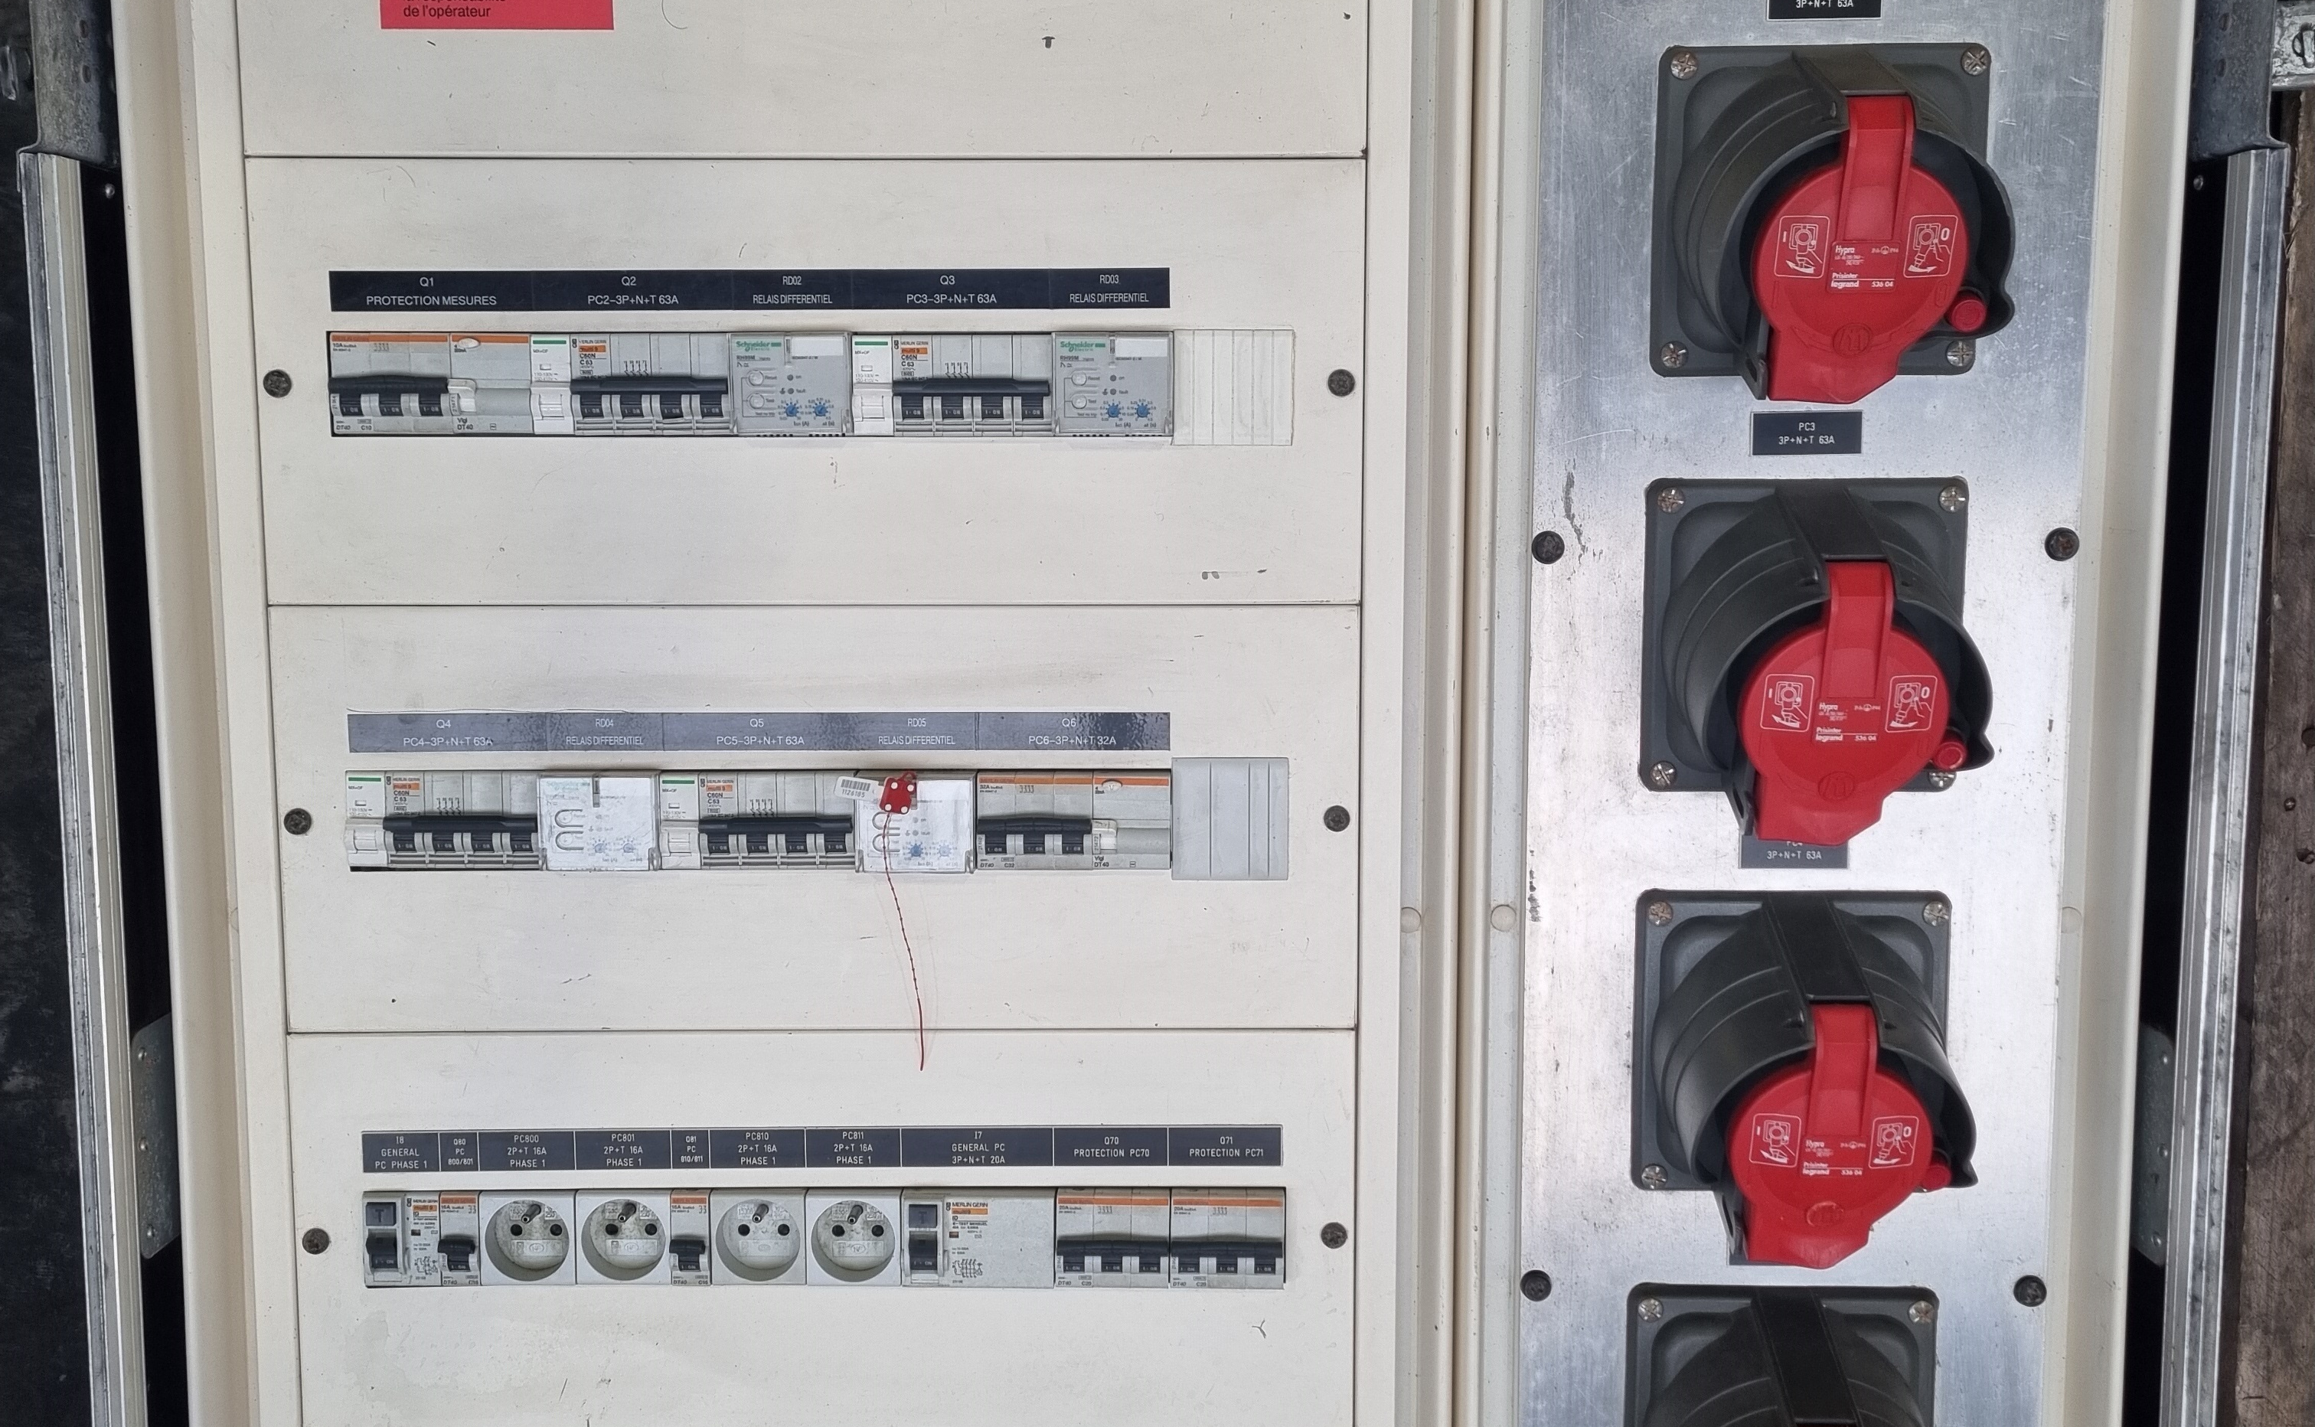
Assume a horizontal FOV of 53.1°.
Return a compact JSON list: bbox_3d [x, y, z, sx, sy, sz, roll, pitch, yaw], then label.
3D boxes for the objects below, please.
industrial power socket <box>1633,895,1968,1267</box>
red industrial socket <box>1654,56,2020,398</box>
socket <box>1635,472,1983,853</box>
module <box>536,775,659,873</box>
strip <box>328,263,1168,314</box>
[{"bbox_3d":[0.295,0.164,1.041,0.143,0.088,0.153,0,96,0],"label":"industrial power socket"},{"bbox_3d":[0.297,-0.211,0.990,0.146,0.090,0.157,0,96,0],"label":"red industrial socket"},{"bbox_3d":[0.294,-0.022,1.012,0.146,0.090,0.157,0,96,0],"label":"socket"},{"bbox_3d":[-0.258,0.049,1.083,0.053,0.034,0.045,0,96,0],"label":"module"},{"bbox_3d":[-0.183,-0.191,1.043,0.379,0.002,0.018,0,96,0],"label":"strip"}]

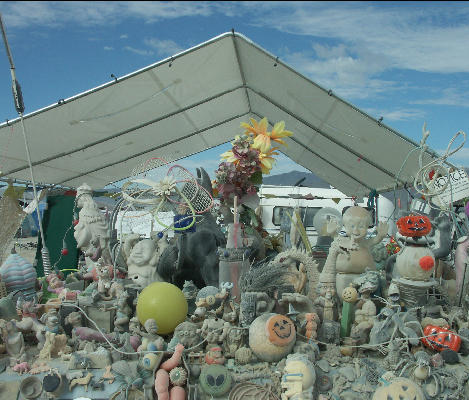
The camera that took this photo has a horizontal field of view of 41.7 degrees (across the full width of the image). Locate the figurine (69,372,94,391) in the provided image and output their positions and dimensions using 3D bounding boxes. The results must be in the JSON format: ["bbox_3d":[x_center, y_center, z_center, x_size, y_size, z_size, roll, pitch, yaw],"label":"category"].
[{"bbox_3d":[-0.276,0.327,1.110,0.047,0.032,0.012,0,0,11],"label":"figurine"}]

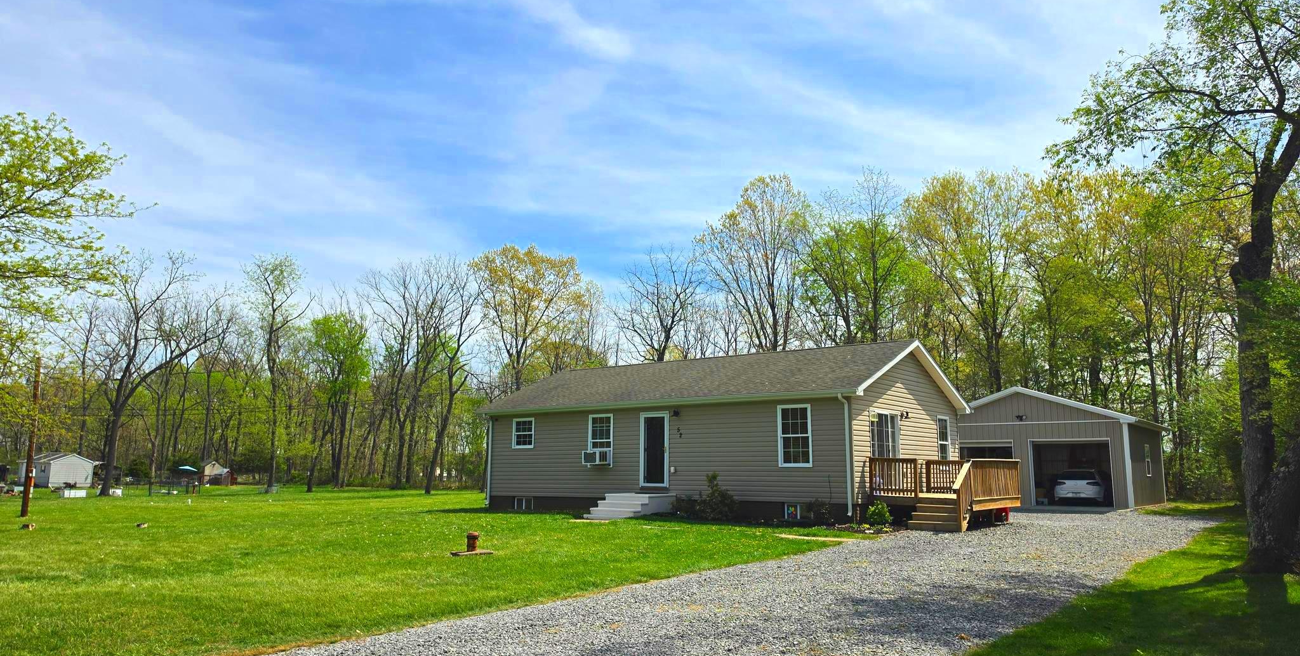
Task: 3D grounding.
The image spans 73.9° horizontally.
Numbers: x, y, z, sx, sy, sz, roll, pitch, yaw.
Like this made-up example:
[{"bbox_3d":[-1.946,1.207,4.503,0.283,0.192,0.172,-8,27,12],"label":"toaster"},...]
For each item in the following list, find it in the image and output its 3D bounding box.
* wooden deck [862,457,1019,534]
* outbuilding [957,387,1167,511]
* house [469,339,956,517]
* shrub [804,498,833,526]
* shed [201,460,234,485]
[{"bbox_3d":[7.527,4.196,22.089,2.573,1.631,5.065,-7,-12,36],"label":"wooden deck"},{"bbox_3d":[16.892,5.130,36.505,7.931,4.475,9.562,-7,-12,36],"label":"outbuilding"},{"bbox_3d":[2.336,3.429,28.018,13.207,4.966,8.968,-7,-12,36],"label":"house"},{"bbox_3d":[4.053,4.407,20.763,0.630,0.680,0.610,0,-10,0],"label":"shrub"},{"bbox_3d":[-45.674,15.376,91.300,2.850,2.450,2.700,9,-13,-42],"label":"shed"}]

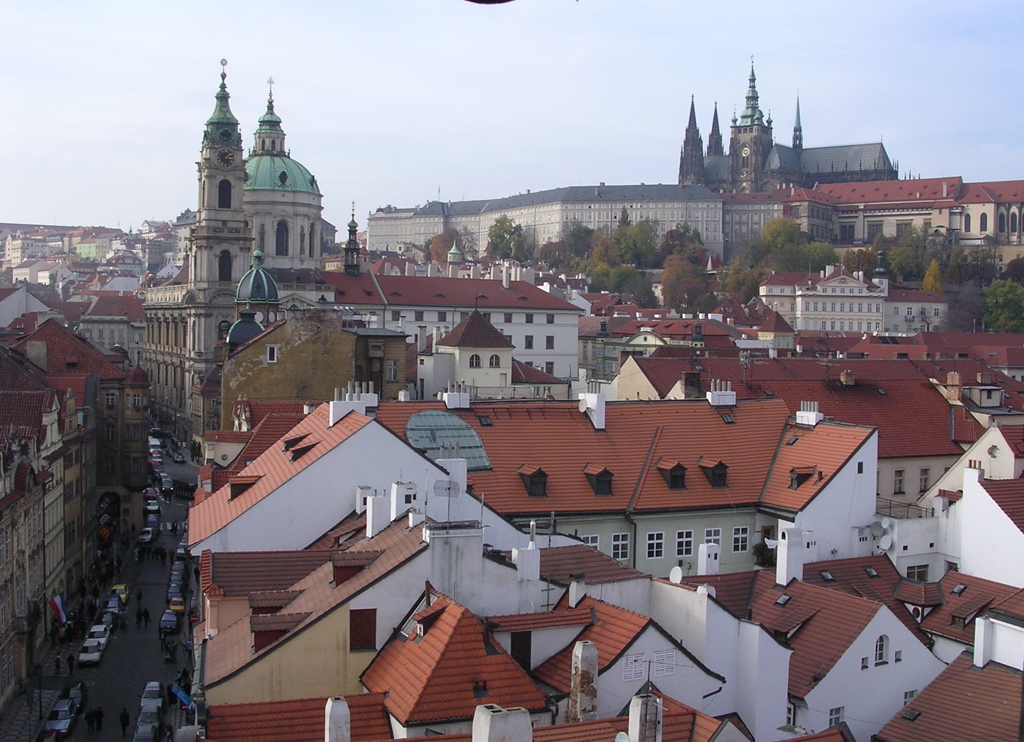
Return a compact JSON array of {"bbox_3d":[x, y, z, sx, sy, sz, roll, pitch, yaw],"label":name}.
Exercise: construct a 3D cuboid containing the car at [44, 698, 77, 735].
[{"bbox_3d":[-32.584,25.209,87.748,1.700,1.420,4.300,1,2,-13],"label":"car"}]

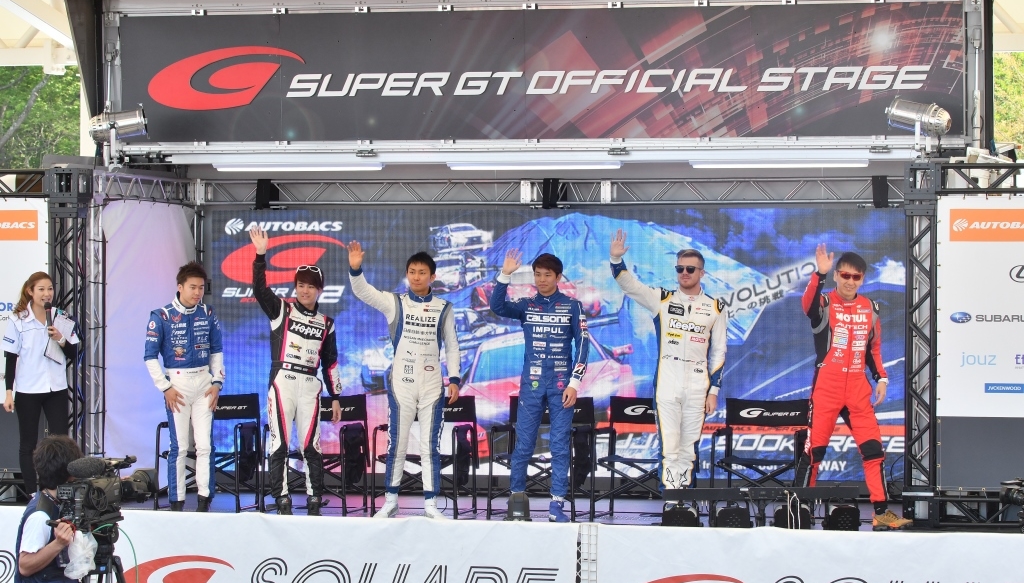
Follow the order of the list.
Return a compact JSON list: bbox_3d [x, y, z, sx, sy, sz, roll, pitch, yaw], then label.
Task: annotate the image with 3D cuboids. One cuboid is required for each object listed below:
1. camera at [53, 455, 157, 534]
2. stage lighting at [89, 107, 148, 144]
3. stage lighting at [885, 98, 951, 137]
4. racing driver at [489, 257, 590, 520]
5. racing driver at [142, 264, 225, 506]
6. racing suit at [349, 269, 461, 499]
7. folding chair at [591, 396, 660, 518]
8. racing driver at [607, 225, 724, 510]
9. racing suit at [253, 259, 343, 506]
[{"bbox_3d":[-2.096,1.041,17.600,0.530,0.350,0.200,-7,6,-42],"label":"camera"},{"bbox_3d":[-2.755,-1.166,23.900,0.390,0.230,0.230,-8,-1,7],"label":"stage lighting"},{"bbox_3d":[2.644,-1.125,22.200,0.390,0.230,0.230,10,3,16],"label":"stage lighting"},{"bbox_3d":[0.187,0.617,22.400,0.590,1.780,0.420,0,1,14],"label":"racing driver"},{"bbox_3d":[-2.245,0.658,23.400,0.537,1.727,0.400,0,0,-4],"label":"racing driver"},{"bbox_3d":[-0.723,0.619,22.950,0.730,1.546,0.400,0,0,3],"label":"racing suit"},{"bbox_3d":[0.866,1.116,22.622,0.610,0.800,0.490,0,1,17],"label":"folding chair"},{"bbox_3d":[1.023,0.559,22.450,0.753,1.920,0.460,0,0,5],"label":"racing driver"},{"bbox_3d":[-1.436,0.569,22.850,0.580,1.630,0.400,0,1,-3],"label":"racing suit"}]

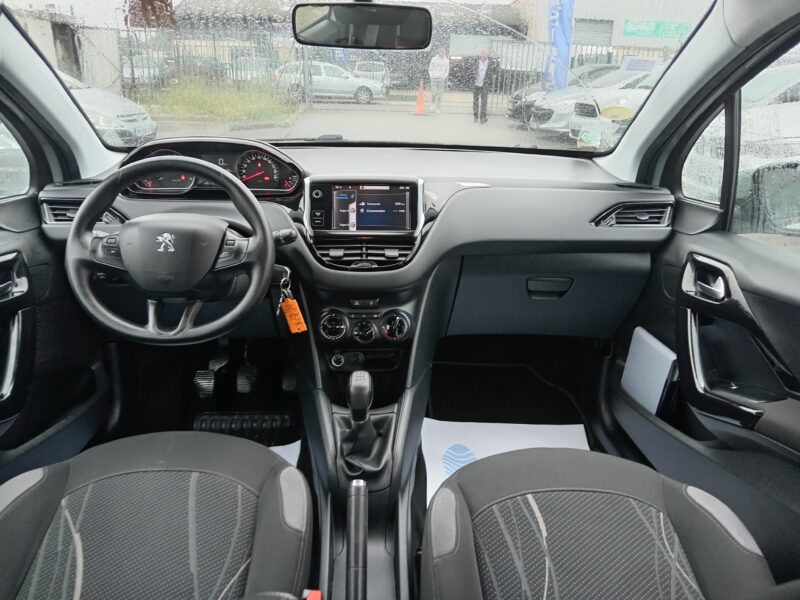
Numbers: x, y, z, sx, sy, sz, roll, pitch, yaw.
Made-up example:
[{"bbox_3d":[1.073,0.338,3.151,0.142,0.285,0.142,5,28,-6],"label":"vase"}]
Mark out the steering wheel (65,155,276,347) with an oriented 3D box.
[{"bbox_3d":[-0.392,-0.085,1.010,0.352,0.328,0.115,0,2,-3],"label":"steering wheel"}]

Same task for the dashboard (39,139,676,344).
[{"bbox_3d":[-0.079,-0.171,1.366,1.390,0.430,0.560,0,22,-3],"label":"dashboard"}]

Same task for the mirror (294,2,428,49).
[{"bbox_3d":[-0.062,-0.471,0.996,0.240,0.065,0.040,5,26,8],"label":"mirror"}]

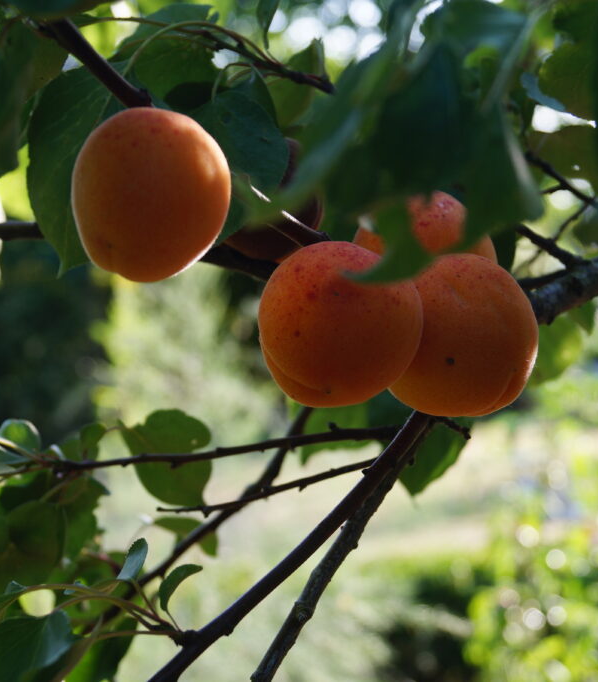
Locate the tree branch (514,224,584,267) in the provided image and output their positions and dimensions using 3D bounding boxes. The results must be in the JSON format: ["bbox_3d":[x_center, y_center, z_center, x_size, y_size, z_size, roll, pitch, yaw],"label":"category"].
[{"bbox_3d":[0.083,-0.031,0.490,0.028,0.005,0.005,32,0,0],"label":"tree branch"}]

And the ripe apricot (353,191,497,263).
[{"bbox_3d":[0.040,-0.025,0.472,0.047,0.047,0.046,0,3,0],"label":"ripe apricot"}]

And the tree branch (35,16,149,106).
[{"bbox_3d":[-0.059,-0.080,0.425,0.042,0.008,0.008,38,0,0],"label":"tree branch"}]

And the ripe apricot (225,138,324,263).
[{"bbox_3d":[-0.013,-0.050,0.530,0.046,0.046,0.046,0,3,0],"label":"ripe apricot"}]

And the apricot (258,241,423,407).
[{"bbox_3d":[0.012,-0.005,0.430,0.048,0.048,0.048,0,3,0],"label":"apricot"}]

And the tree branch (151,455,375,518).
[{"bbox_3d":[-0.010,0.046,0.475,0.074,0.005,0.005,-13,0,0],"label":"tree branch"}]

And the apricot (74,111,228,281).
[{"bbox_3d":[-0.043,-0.043,0.430,0.047,0.051,0.047,0,3,0],"label":"apricot"}]

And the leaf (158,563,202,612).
[{"bbox_3d":[-0.037,0.077,0.460,0.013,0.015,0.008,0,3,0],"label":"leaf"}]

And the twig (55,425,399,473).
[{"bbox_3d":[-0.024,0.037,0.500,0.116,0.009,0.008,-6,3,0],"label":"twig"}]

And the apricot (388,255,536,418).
[{"bbox_3d":[0.049,-0.002,0.447,0.048,0.049,0.048,0,3,0],"label":"apricot"}]

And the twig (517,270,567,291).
[{"bbox_3d":[0.079,-0.020,0.485,0.019,0.004,0.004,-17,0,0],"label":"twig"}]

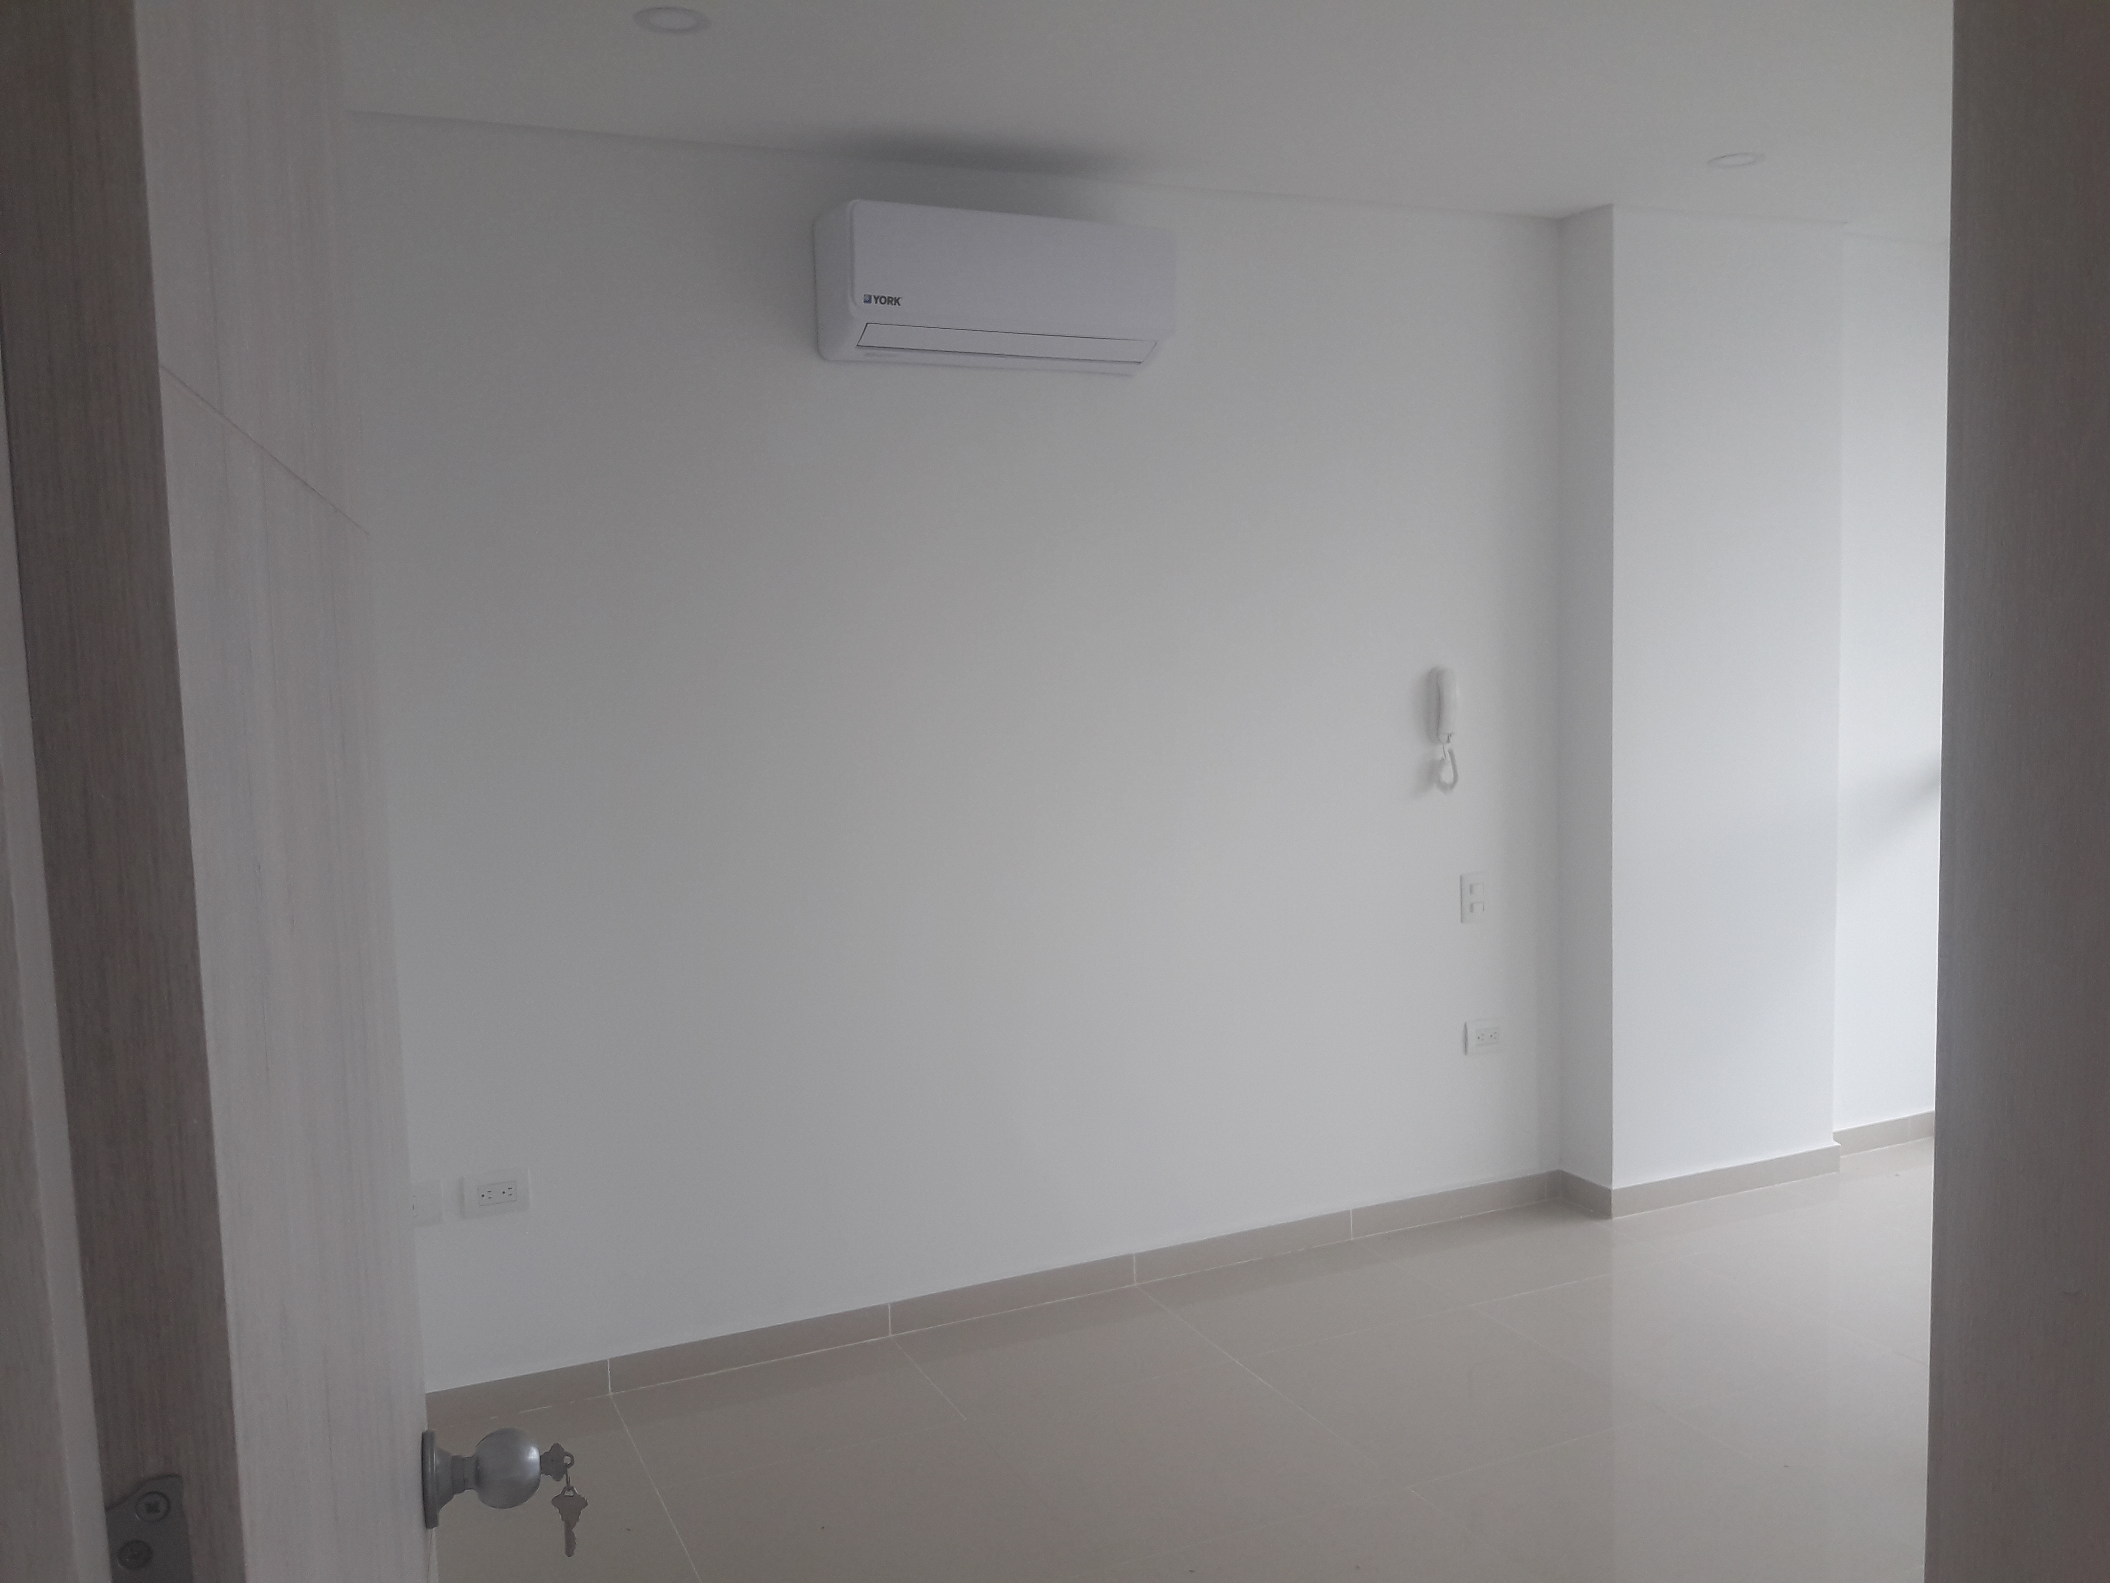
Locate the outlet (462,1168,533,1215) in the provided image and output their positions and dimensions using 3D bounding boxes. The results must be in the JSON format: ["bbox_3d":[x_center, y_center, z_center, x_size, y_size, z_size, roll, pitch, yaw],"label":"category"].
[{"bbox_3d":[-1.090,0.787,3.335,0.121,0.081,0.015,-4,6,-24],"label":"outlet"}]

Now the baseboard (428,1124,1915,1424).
[{"bbox_3d":[0.644,1.085,4.045,4.075,0.076,0.199,-4,6,-24],"label":"baseboard"}]

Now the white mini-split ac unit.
[{"bbox_3d":[-0.113,-1.032,3.536,0.731,0.285,0.194,-4,6,-24],"label":"white mini-split ac unit"}]

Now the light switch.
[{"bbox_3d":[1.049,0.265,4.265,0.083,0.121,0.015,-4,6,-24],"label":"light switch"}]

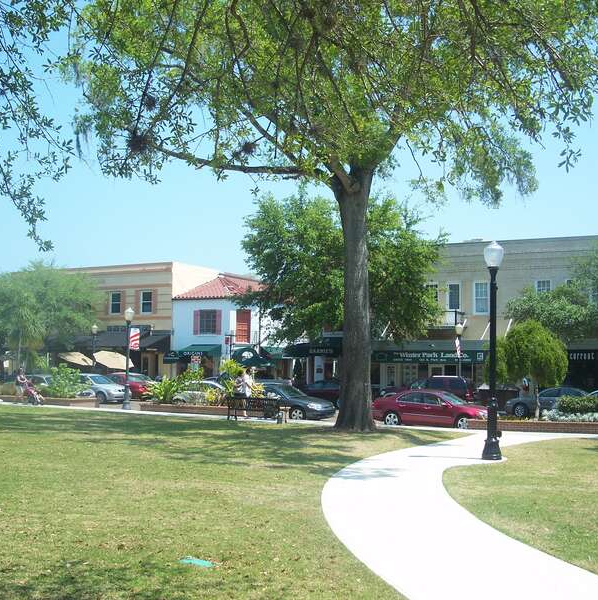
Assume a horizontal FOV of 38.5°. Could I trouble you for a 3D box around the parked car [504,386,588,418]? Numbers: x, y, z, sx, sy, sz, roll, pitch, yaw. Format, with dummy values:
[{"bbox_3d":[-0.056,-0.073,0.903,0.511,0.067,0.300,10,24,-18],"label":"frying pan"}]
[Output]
[{"bbox_3d":[11.517,4.647,38.243,4.600,1.460,1.800,-1,-5,31],"label":"parked car"}]

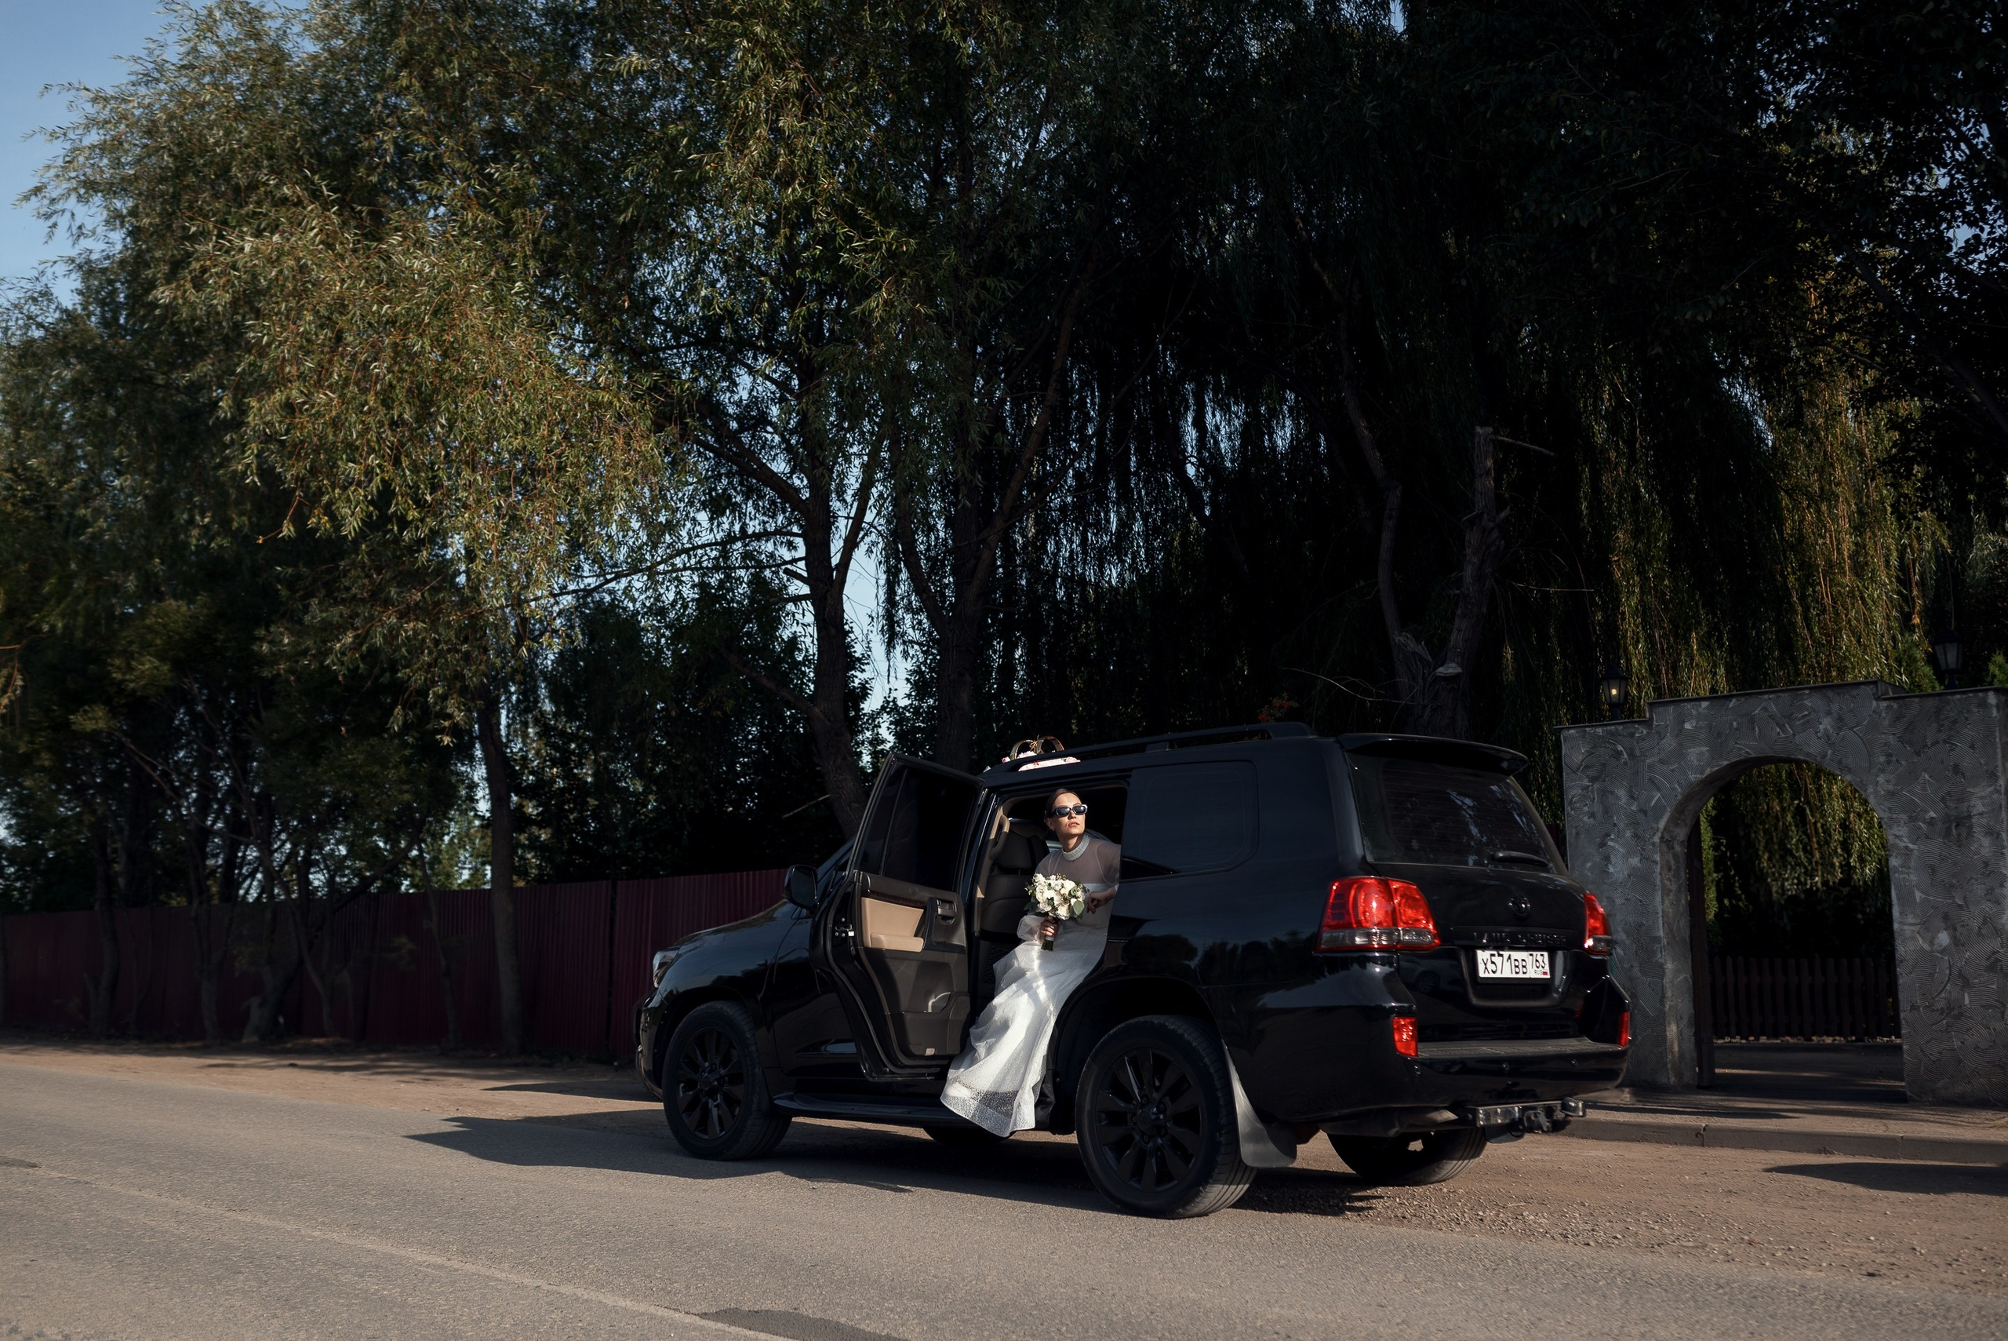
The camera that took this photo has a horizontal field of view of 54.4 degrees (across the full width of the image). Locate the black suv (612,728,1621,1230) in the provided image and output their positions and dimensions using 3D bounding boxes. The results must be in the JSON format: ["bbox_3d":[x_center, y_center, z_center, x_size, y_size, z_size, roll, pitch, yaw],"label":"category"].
[{"bbox_3d":[0.300,1.370,9.080,2.040,1.920,4.970,8,-11,-44],"label":"black suv"}]

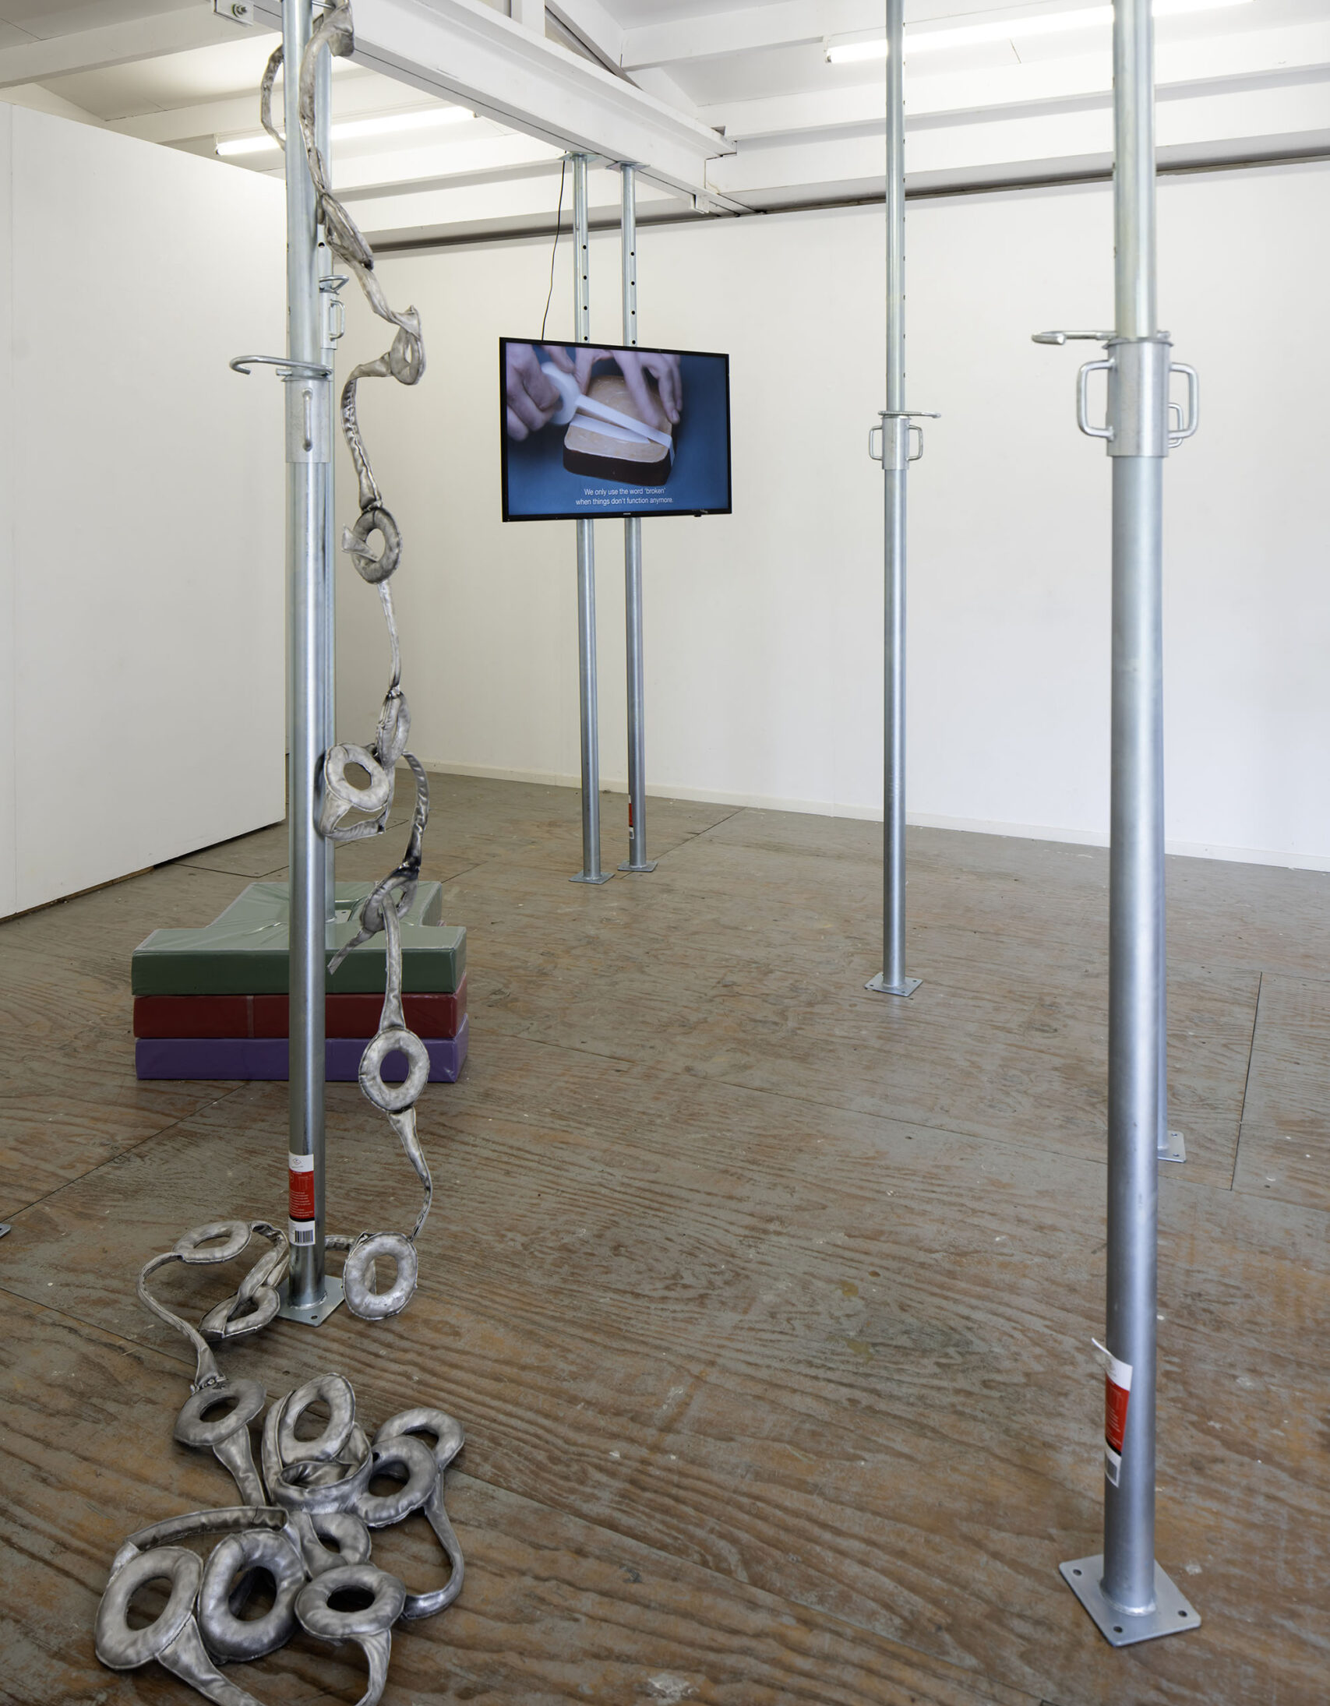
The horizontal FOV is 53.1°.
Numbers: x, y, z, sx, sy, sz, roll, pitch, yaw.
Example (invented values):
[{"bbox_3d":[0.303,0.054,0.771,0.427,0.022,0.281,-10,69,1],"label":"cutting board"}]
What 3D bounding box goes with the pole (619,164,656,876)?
[{"bbox_3d":[-0.106,-1.134,4.500,0.130,2.390,0.130,-1,1,12],"label":"pole"}]

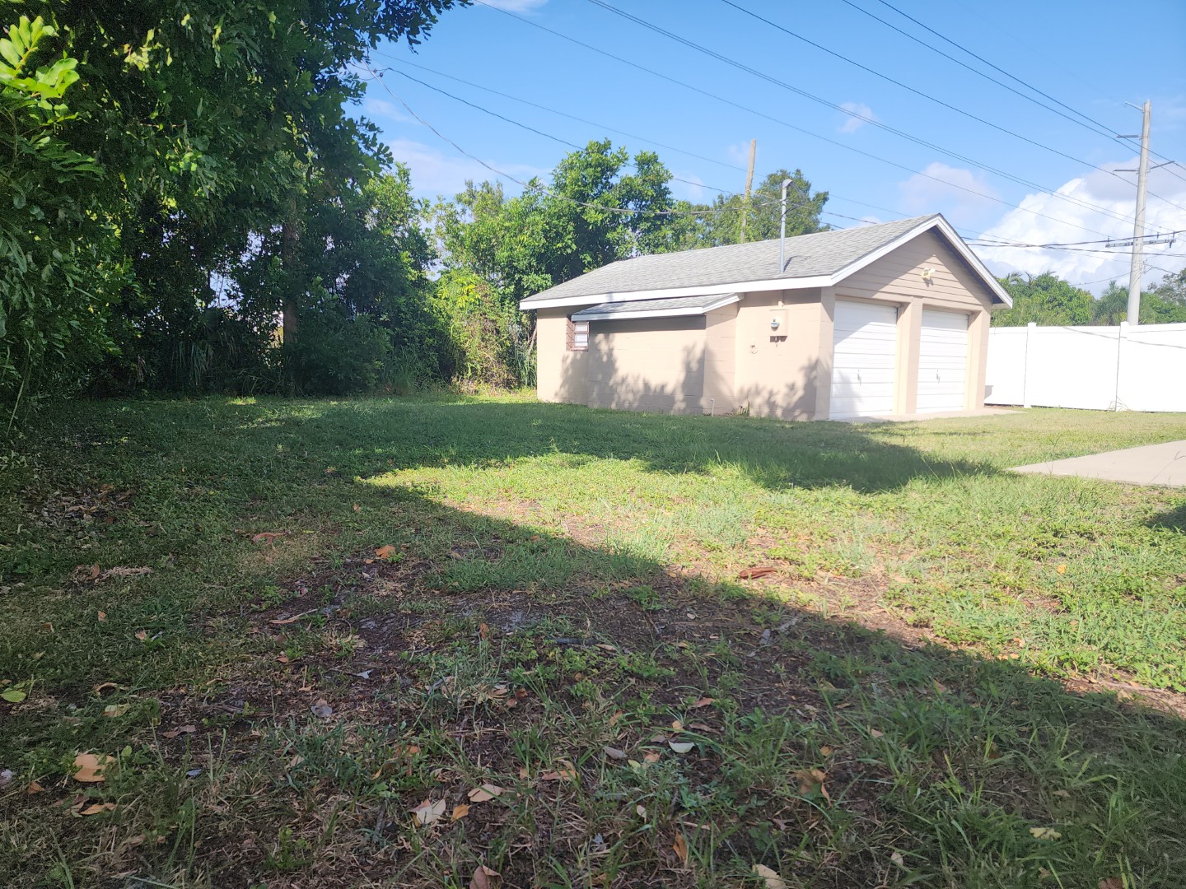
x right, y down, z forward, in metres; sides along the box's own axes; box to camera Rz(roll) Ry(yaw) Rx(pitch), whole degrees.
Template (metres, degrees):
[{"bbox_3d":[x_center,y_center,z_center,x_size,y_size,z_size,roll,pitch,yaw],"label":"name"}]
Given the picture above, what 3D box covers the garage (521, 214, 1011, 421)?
[{"bbox_3d":[3.366,-2.708,17.507,6.740,3.620,8.550,-4,8,-39],"label":"garage"}]

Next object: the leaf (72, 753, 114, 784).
[{"bbox_3d":[-1.136,0.731,1.786,0.085,0.020,0.080,-1,6,-17],"label":"leaf"}]

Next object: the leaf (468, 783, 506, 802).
[{"bbox_3d":[-0.231,0.753,1.701,0.085,0.020,0.055,-1,6,-17],"label":"leaf"}]

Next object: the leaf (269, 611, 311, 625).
[{"bbox_3d":[-1.099,0.622,2.855,0.140,0.020,0.040,-3,7,-30],"label":"leaf"}]

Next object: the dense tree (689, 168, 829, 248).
[{"bbox_3d":[6.287,-6.389,30.498,5.700,8.370,5.400,1,6,0],"label":"dense tree"}]

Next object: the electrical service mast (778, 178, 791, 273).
[{"bbox_3d":[3.213,-3.608,13.133,0.190,1.620,0.100,1,6,6],"label":"electrical service mast"}]

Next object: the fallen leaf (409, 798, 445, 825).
[{"bbox_3d":[-0.346,0.758,1.635,0.074,0.030,0.060,0,6,-11],"label":"fallen leaf"}]

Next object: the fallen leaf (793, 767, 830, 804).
[{"bbox_3d":[0.496,0.757,1.761,0.075,0.030,0.070,3,6,17],"label":"fallen leaf"}]

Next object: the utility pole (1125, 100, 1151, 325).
[{"bbox_3d":[27.773,-10.075,40.141,0.520,14.350,0.520,1,6,0],"label":"utility pole"}]

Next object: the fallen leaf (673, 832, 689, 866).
[{"bbox_3d":[0.171,0.777,1.522,0.032,0.025,0.090,1,6,0],"label":"fallen leaf"}]

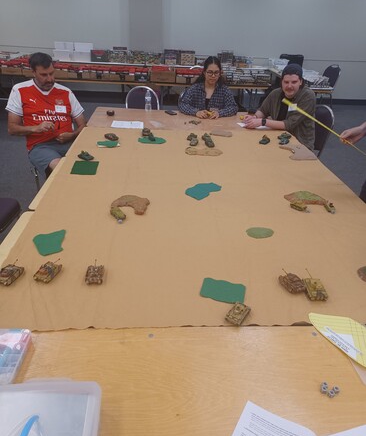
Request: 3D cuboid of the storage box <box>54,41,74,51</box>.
[{"bbox_3d":[-2.207,-3.218,6.599,0.340,0.150,0.270,0,30,-4],"label":"storage box"}]

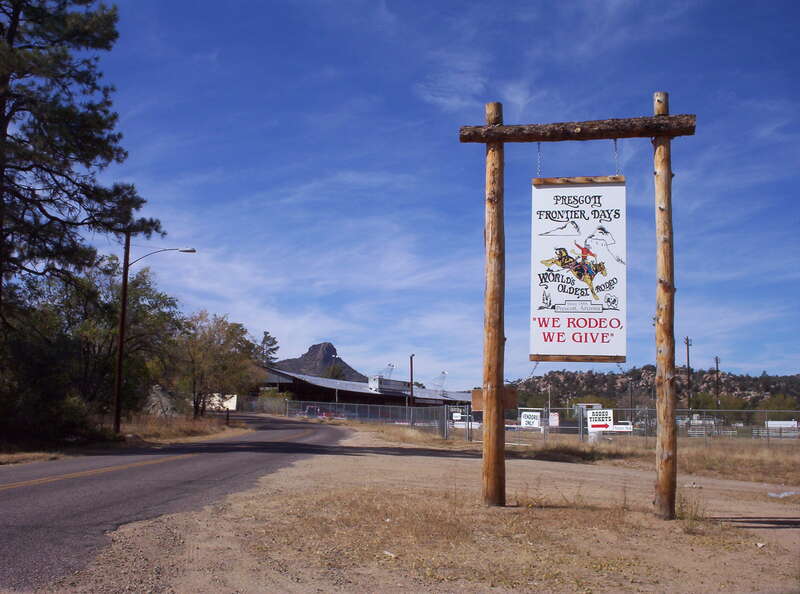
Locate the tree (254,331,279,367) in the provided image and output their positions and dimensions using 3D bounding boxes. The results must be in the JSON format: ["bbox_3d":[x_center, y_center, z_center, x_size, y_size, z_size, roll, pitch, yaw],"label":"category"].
[{"bbox_3d":[-23.539,12.927,144.444,4.500,14.042,4.500,1,-7,0],"label":"tree"}]

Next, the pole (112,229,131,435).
[{"bbox_3d":[-11.053,1.324,33.058,0.260,8.174,0.260,1,-7,0],"label":"pole"}]

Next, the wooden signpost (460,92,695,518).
[{"bbox_3d":[2.346,0.022,10.976,3.080,5.500,0.450,0,-7,12],"label":"wooden signpost"}]

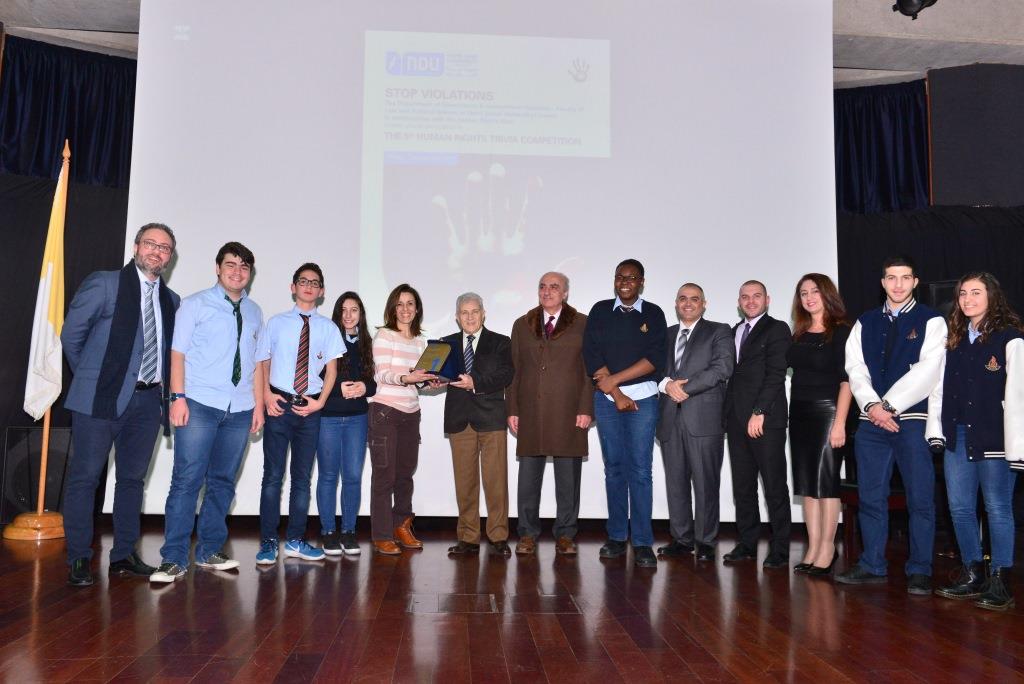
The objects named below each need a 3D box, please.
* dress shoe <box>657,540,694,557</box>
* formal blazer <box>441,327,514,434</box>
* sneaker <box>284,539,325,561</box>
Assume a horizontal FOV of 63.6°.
[{"bbox_3d":[1.074,1.315,5.378,0.290,0.110,0.105,4,-6,-32],"label":"dress shoe"},{"bbox_3d":[-0.231,0.251,5.409,0.490,0.700,0.340,0,-5,12],"label":"formal blazer"},{"bbox_3d":[-1.216,1.207,4.857,0.295,0.115,0.105,-2,-6,34],"label":"sneaker"}]

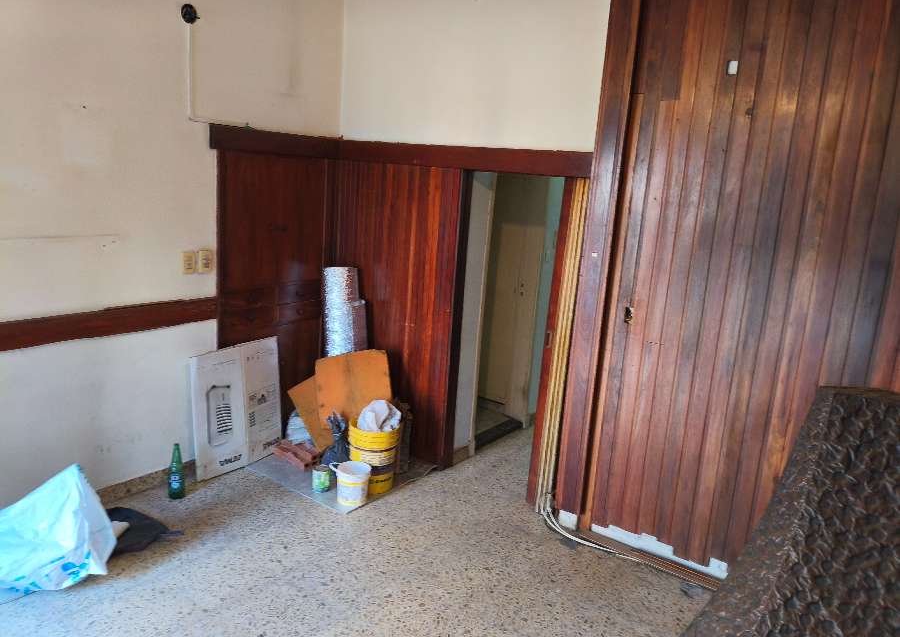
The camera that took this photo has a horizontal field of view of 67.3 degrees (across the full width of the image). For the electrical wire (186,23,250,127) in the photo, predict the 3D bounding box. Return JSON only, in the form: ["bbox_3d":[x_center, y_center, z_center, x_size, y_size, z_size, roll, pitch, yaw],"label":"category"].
[{"bbox_3d":[-1.244,-1.301,3.659,0.020,0.487,0.397,12,14,35],"label":"electrical wire"}]

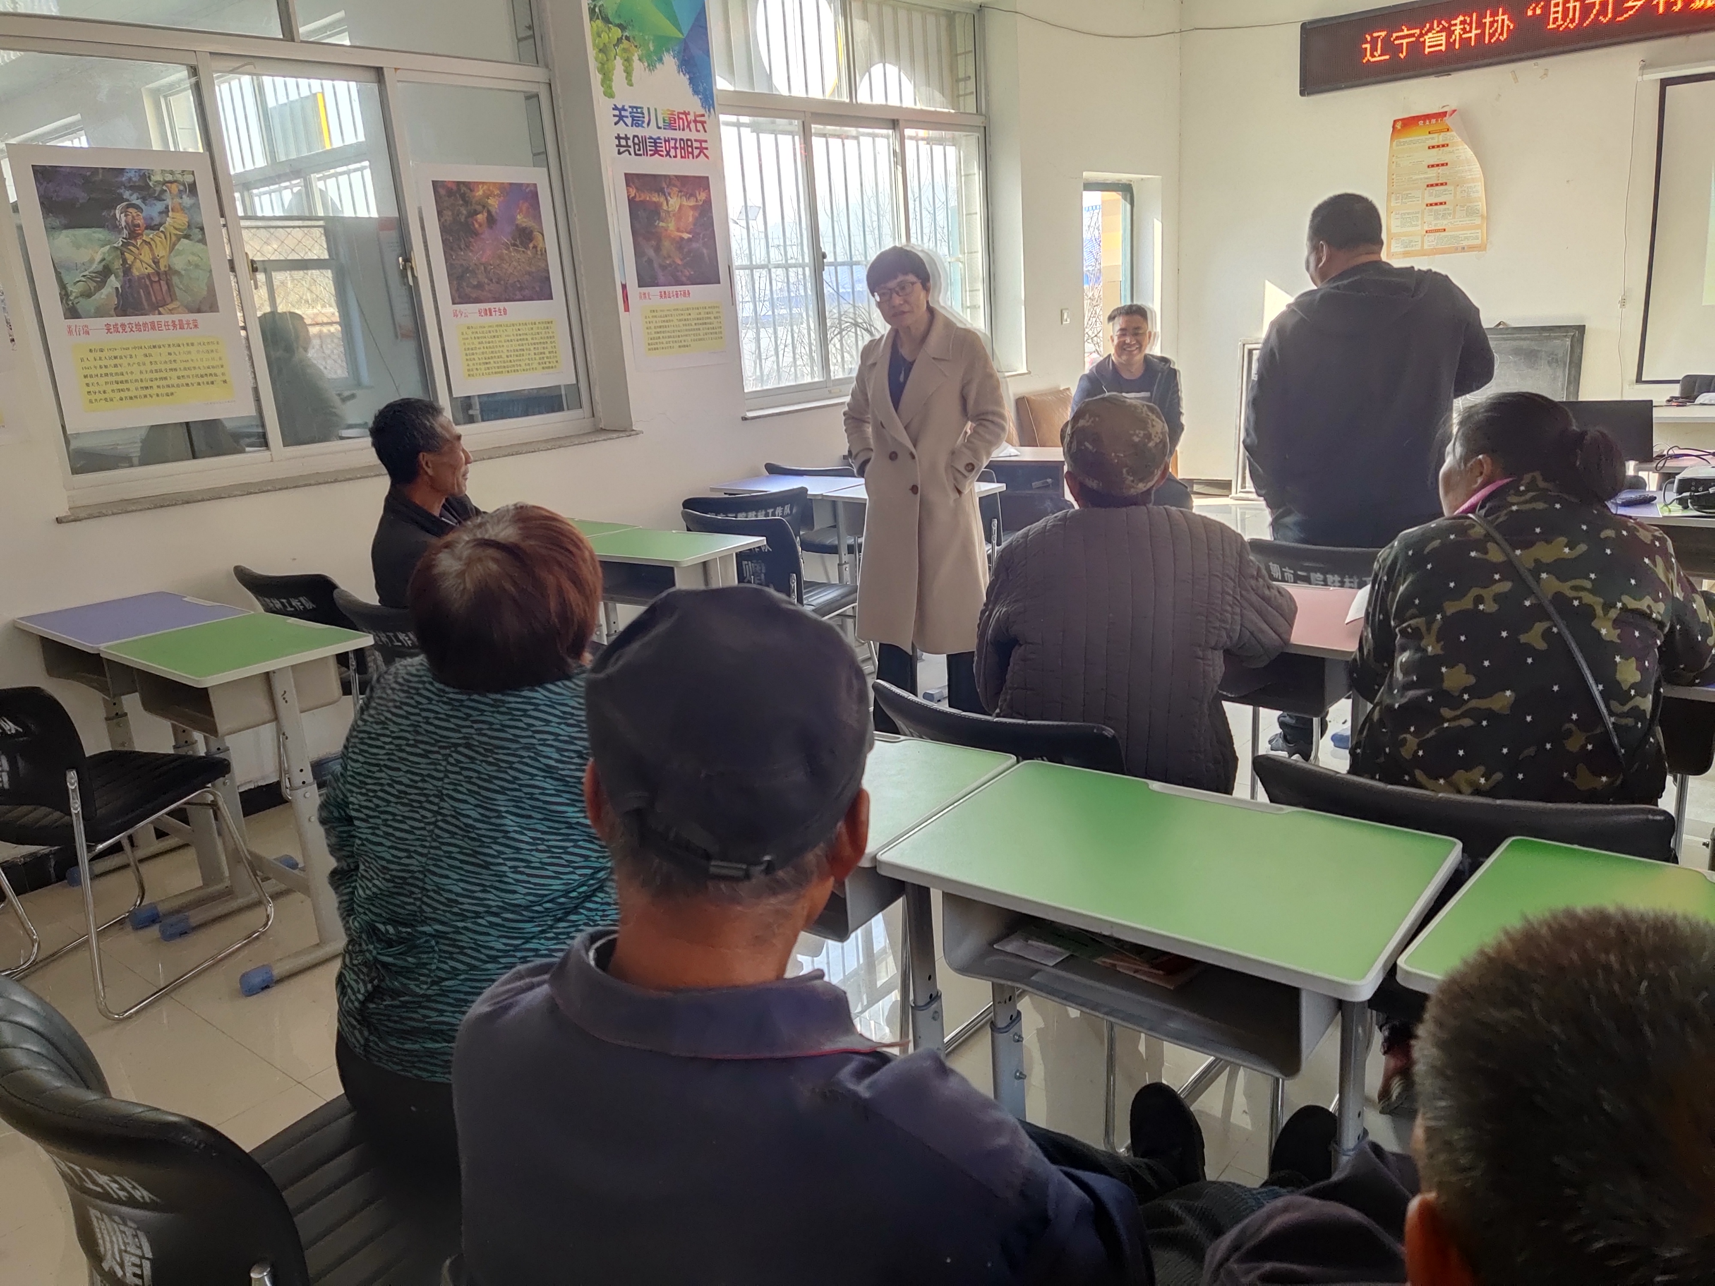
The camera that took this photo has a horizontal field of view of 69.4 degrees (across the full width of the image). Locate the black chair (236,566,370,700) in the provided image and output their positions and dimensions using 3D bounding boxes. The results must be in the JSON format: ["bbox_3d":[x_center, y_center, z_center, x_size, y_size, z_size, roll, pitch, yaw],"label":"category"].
[{"bbox_3d":[-1.535,0.116,4.009,0.520,0.800,0.540,8,20,39],"label":"black chair"}]

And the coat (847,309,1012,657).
[{"bbox_3d":[0.210,-0.453,3.663,0.490,1.030,0.350,-1,16,13],"label":"coat"}]

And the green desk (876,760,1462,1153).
[{"bbox_3d":[0.397,0.626,1.635,0.610,0.757,0.425,8,19,38],"label":"green desk"}]

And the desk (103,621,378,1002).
[{"bbox_3d":[-1.488,0.370,3.087,0.610,0.757,0.425,9,20,40],"label":"desk"}]

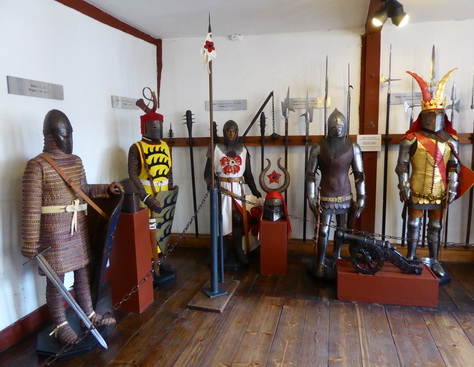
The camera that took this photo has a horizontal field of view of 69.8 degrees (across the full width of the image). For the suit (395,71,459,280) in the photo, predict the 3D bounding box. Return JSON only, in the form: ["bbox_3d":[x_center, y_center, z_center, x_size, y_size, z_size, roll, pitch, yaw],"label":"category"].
[{"bbox_3d":[2.065,-0.114,3.729,0.610,2.196,0.450,1,9,15],"label":"suit"}]

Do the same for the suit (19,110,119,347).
[{"bbox_3d":[-1.237,0.334,2.641,0.600,1.780,0.640,2,9,24],"label":"suit"}]

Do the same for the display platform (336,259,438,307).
[{"bbox_3d":[1.424,0.953,3.335,0.857,0.263,0.423,1,8,11],"label":"display platform"}]

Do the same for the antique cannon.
[{"bbox_3d":[1.347,0.641,3.254,0.790,0.380,0.310,1,8,11],"label":"antique cannon"}]

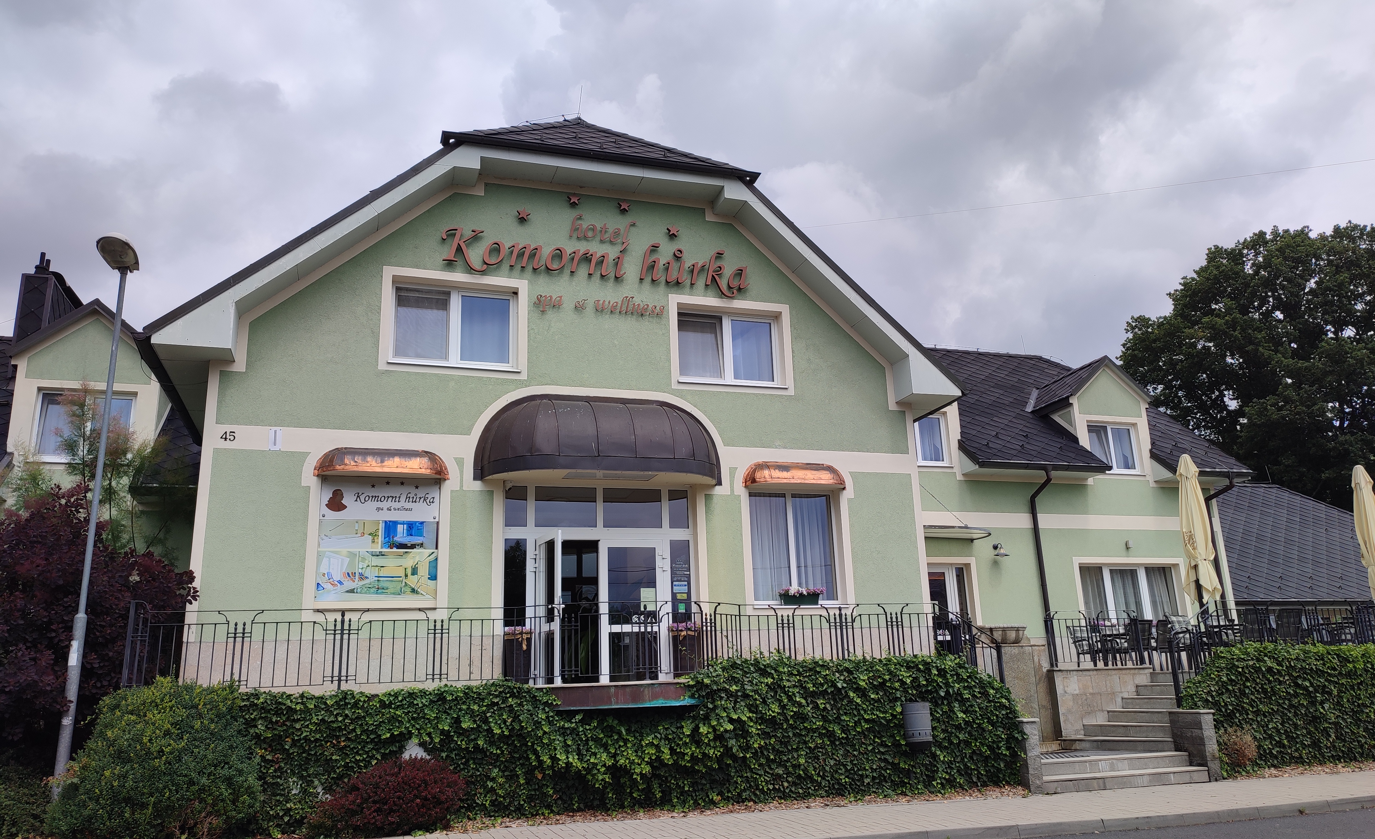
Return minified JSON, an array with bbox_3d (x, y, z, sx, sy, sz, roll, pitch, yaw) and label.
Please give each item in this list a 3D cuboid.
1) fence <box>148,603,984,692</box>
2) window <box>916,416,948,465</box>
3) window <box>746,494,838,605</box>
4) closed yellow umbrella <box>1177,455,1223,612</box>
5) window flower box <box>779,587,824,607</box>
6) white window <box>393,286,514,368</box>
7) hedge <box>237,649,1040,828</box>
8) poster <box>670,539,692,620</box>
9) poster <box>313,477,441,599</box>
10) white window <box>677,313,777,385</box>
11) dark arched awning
[{"bbox_3d":[-0.751,2.904,12.368,10.900,1.220,0.800,3,-14,-19],"label":"fence"},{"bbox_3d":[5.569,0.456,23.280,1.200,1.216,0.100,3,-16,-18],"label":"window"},{"bbox_3d":[1.690,2.060,16.021,1.600,1.820,0.100,3,-16,-18],"label":"window"},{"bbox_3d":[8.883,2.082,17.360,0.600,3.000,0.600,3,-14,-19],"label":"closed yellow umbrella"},{"bbox_3d":[1.800,2.779,15.607,0.775,0.305,0.220,3,-16,-18],"label":"window flower box"},{"bbox_3d":[-3.296,-1.304,14.120,1.770,1.230,0.150,3,-14,-19],"label":"white window"},{"bbox_3d":[-0.185,3.570,11.333,9.064,1.634,0.900,3,-16,-18],"label":"hedge"},{"bbox_3d":[-0.100,2.461,15.237,0.324,1.236,0.025,3,-16,-18],"label":"poster"},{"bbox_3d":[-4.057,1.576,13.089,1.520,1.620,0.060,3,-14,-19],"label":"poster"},{"bbox_3d":[0.699,-1.097,15.494,1.770,1.230,0.150,3,-14,-19],"label":"white window"},{"bbox_3d":[-1.096,0.215,14.037,3.660,1.250,0.820,3,-14,-19],"label":"dark arched awning"}]

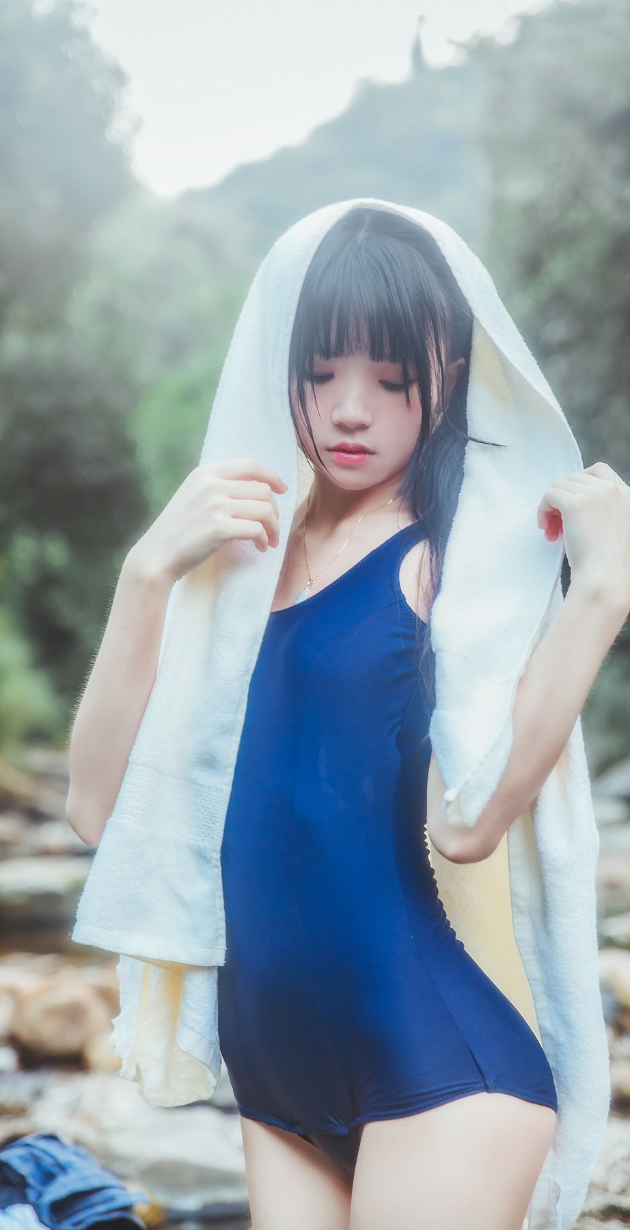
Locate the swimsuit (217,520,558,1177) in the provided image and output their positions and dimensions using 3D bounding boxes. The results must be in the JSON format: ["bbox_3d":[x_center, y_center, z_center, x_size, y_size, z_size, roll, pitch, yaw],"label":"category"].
[{"bbox_3d":[0.063,0.202,2.070,0.310,0.565,0.240,2,3,37],"label":"swimsuit"}]

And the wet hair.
[{"bbox_3d":[0.064,-0.140,2.080,0.200,0.430,0.230,1,2,23],"label":"wet hair"}]

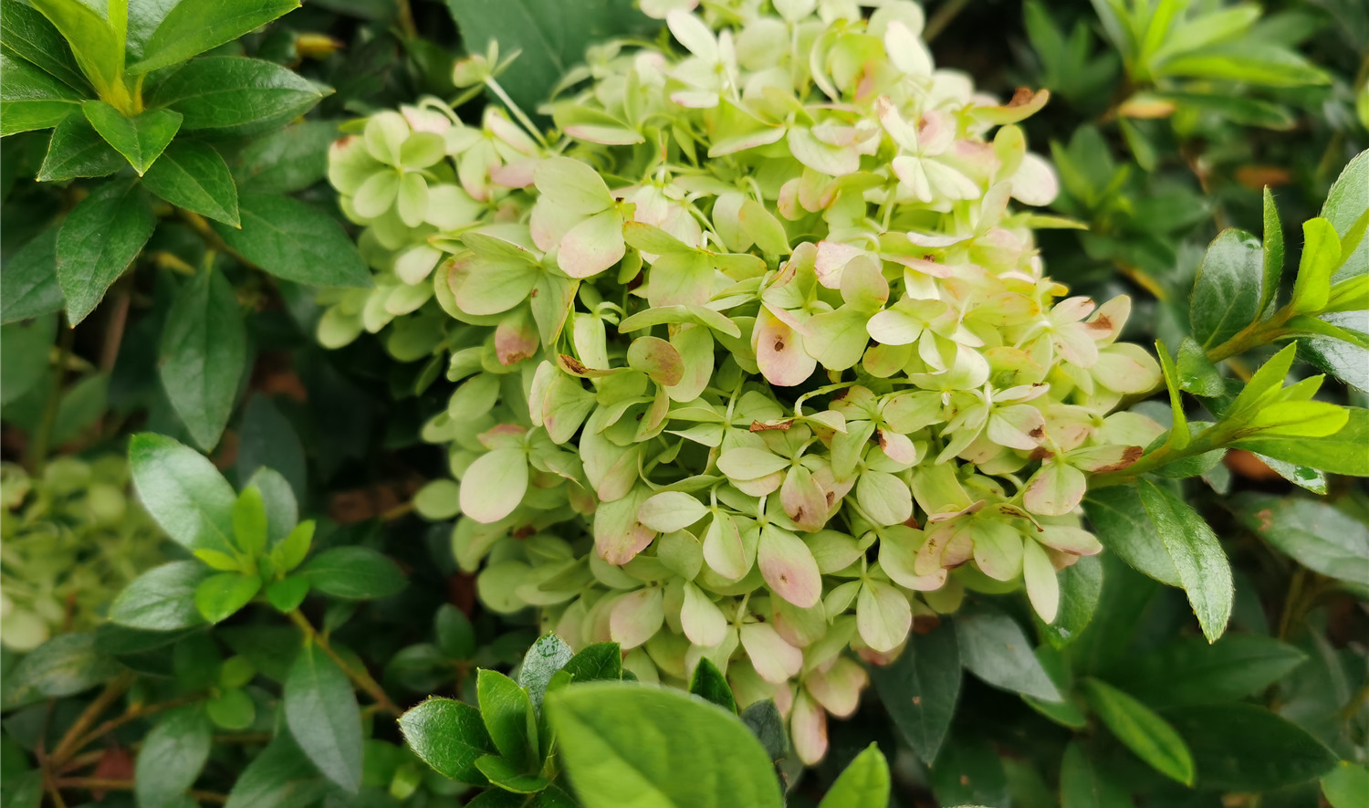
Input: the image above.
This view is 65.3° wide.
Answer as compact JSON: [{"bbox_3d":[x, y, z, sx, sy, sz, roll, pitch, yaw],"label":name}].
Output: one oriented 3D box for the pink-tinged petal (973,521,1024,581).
[{"bbox_3d":[0.078,0.037,0.268,0.013,0.004,0.017,-22,82,-13],"label":"pink-tinged petal"}]

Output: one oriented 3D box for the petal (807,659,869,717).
[{"bbox_3d":[0.044,0.084,0.315,0.017,0.019,0.007,-22,8,-12],"label":"petal"}]

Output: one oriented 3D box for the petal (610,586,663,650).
[{"bbox_3d":[-0.012,0.055,0.275,0.013,0.004,0.018,37,91,11],"label":"petal"}]

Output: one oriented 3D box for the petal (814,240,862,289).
[{"bbox_3d":[0.038,-0.034,0.262,0.014,0.004,0.013,-23,68,-3],"label":"petal"}]

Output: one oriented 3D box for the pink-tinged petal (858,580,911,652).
[{"bbox_3d":[0.052,0.057,0.285,0.015,0.019,0.005,-18,3,-8],"label":"pink-tinged petal"}]

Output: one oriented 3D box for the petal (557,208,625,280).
[{"bbox_3d":[-0.019,-0.036,0.238,0.015,0.004,0.020,31,75,1],"label":"petal"}]

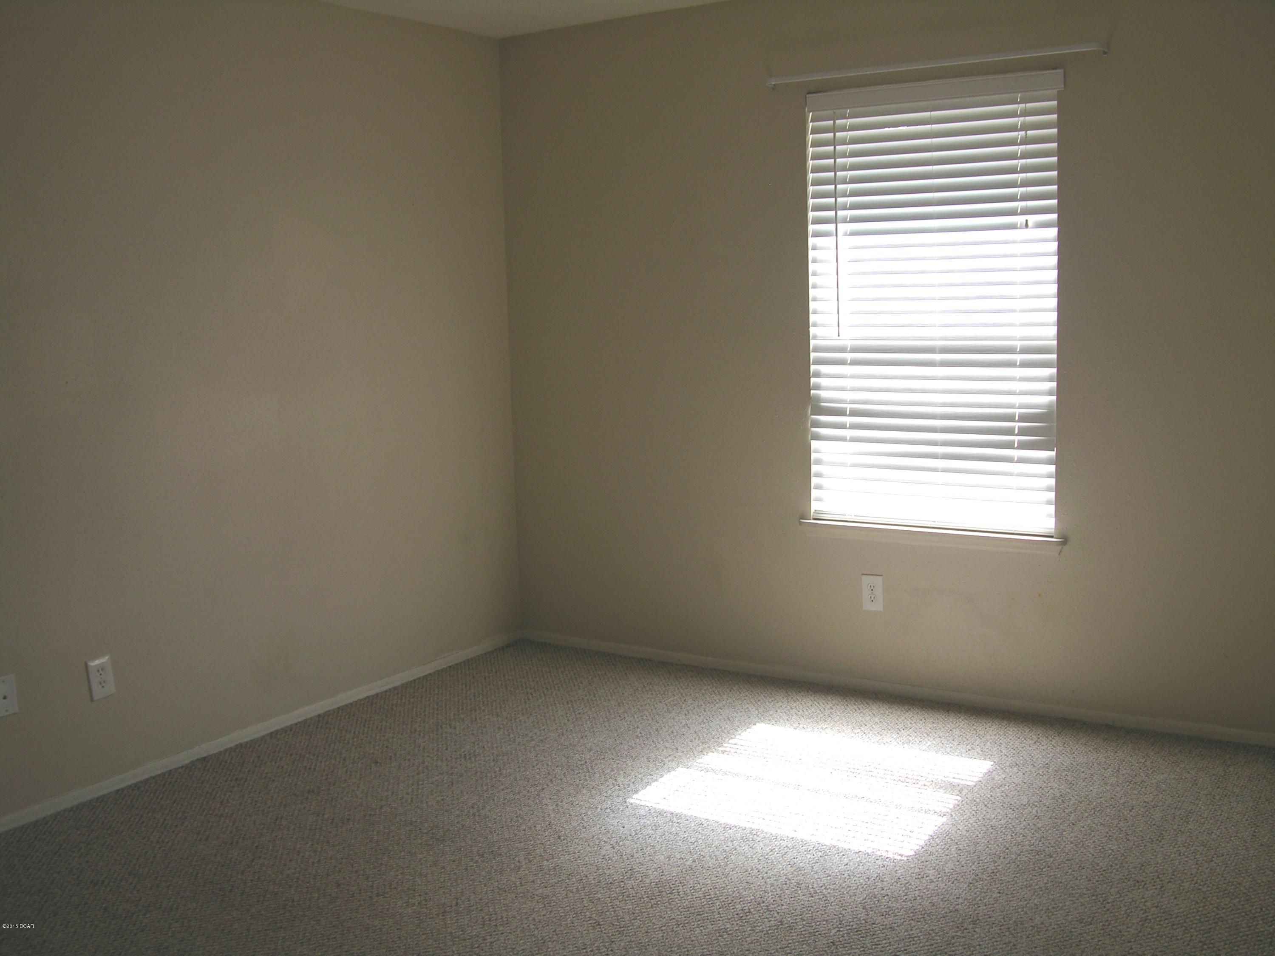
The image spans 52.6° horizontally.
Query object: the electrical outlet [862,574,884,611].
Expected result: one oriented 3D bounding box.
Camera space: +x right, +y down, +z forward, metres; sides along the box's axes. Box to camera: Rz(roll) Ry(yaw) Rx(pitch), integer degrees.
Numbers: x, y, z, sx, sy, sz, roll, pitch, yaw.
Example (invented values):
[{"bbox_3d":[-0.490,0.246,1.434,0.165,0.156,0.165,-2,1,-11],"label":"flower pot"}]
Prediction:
[{"bbox_3d":[0.808,0.394,4.426,0.075,0.121,0.007,4,10,33],"label":"electrical outlet"}]

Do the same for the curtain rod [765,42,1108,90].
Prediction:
[{"bbox_3d":[0.906,-1.298,4.056,1.140,0.028,0.058,4,10,33],"label":"curtain rod"}]

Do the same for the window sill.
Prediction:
[{"bbox_3d":[0.971,0.193,4.307,0.940,0.052,0.090,4,10,33],"label":"window sill"}]

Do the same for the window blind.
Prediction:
[{"bbox_3d":[0.965,-0.555,4.193,0.868,1.460,0.070,4,10,33],"label":"window blind"}]

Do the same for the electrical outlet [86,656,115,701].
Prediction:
[{"bbox_3d":[-1.517,0.568,3.651,0.007,0.119,0.077,4,10,33],"label":"electrical outlet"}]

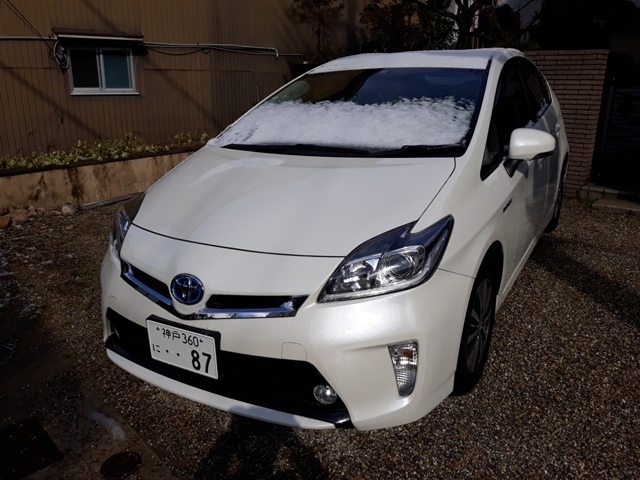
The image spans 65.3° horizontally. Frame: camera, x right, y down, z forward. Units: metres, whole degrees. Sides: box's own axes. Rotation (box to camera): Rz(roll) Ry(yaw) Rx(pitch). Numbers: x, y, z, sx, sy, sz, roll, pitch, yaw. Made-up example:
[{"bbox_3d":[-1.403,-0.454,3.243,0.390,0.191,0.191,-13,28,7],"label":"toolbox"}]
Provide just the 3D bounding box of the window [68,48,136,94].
[{"bbox_3d":[-3.539,-2.757,8.185,1.000,0.730,0.100,-9,18,-28],"label":"window"}]

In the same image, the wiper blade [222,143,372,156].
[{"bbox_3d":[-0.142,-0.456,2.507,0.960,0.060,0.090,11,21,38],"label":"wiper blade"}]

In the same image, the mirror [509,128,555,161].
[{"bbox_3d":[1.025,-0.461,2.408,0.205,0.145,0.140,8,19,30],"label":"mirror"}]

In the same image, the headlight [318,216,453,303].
[{"bbox_3d":[0.252,0.059,1.720,0.310,0.210,0.540,8,19,30],"label":"headlight"}]

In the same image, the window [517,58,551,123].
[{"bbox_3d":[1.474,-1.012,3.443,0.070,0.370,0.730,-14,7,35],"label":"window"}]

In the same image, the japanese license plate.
[{"bbox_3d":[-0.499,0.397,1.815,0.335,0.168,0.025,8,19,30],"label":"japanese license plate"}]

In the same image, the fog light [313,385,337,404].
[{"bbox_3d":[0.018,0.520,1.684,0.077,0.068,0.050,8,19,30],"label":"fog light"}]

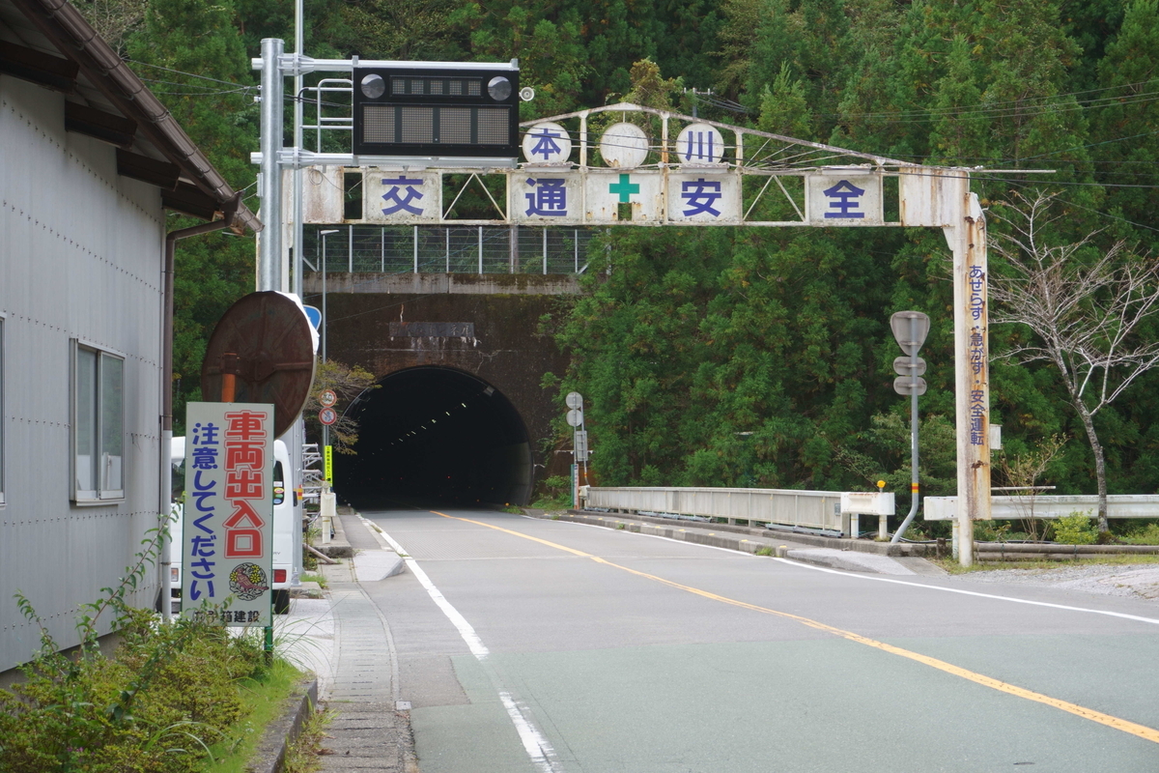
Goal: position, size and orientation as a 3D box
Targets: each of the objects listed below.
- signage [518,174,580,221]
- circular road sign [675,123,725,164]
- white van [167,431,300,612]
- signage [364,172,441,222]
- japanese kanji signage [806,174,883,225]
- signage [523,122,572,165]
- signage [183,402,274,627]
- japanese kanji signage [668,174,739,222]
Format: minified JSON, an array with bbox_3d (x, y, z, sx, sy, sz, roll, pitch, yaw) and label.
[{"bbox_3d":[-0.513,-2.968,38.119,1.098,0.761,0.100,0,-2,-3],"label":"signage"},{"bbox_3d":[1.917,-3.772,38.272,0.766,0.757,0.080,0,-2,-3],"label":"circular road sign"},{"bbox_3d":[-3.930,1.480,26.500,1.475,1.875,3.395,0,-2,-9],"label":"white van"},{"bbox_3d":[-2.773,-2.962,37.995,1.216,0.782,0.100,0,-2,-3],"label":"signage"},{"bbox_3d":[4.206,-2.965,38.379,1.228,0.782,0.100,0,-2,-3],"label":"japanese kanji signage"},{"bbox_3d":[-0.509,-3.782,38.138,0.771,0.770,0.080,0,-2,-3],"label":"signage"},{"bbox_3d":[-2.203,0.806,15.150,0.550,1.400,0.040,1,-2,-5],"label":"signage"},{"bbox_3d":[1.954,-2.963,38.255,1.148,0.779,0.100,0,-2,-3],"label":"japanese kanji signage"}]

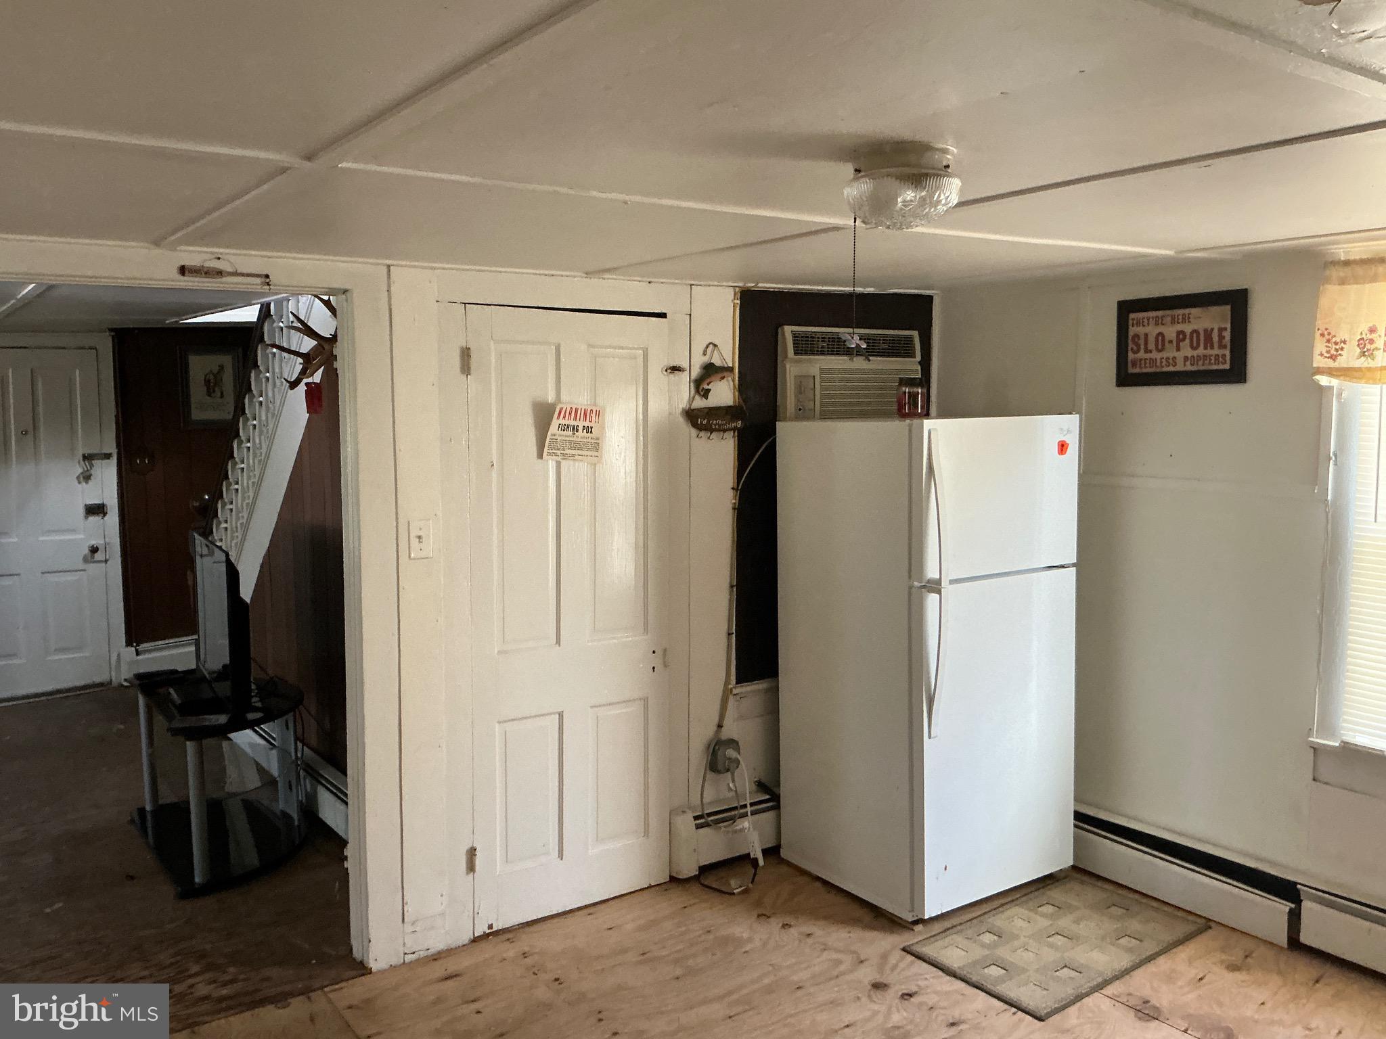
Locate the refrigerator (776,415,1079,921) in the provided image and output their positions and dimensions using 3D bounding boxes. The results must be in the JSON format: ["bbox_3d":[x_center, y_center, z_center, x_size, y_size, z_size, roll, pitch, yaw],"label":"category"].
[{"bbox_3d":[0.821,0.449,3.895,0.728,1.610,0.754,-5,6,-34],"label":"refrigerator"}]

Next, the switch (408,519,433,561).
[{"bbox_3d":[-0.790,0.059,3.267,0.070,0.115,0.018,-4,6,-35],"label":"switch"}]

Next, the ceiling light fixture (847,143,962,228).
[{"bbox_3d":[0.356,-0.553,1.895,0.196,0.122,0.196,0,5,0],"label":"ceiling light fixture"}]

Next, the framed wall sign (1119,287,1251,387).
[{"bbox_3d":[1.580,-0.585,3.658,0.022,0.291,0.457,-4,6,-35],"label":"framed wall sign"}]

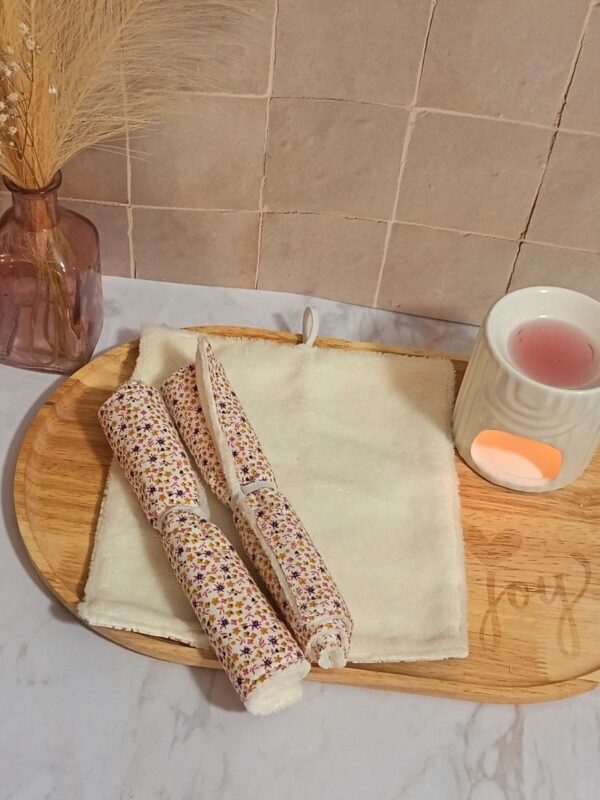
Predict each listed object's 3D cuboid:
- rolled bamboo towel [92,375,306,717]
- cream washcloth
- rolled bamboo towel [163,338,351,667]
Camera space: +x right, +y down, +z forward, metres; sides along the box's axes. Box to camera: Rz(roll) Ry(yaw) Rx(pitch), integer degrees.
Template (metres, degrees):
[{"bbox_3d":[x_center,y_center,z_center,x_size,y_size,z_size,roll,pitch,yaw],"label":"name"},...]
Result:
[{"bbox_3d":[-0.067,0.085,0.710,0.044,0.044,0.246,-19,52,-21],"label":"rolled bamboo towel"},{"bbox_3d":[-0.008,0.053,0.778,0.245,0.014,0.258,6,49,-1],"label":"cream washcloth"},{"bbox_3d":[-0.030,0.064,0.733,0.040,0.050,0.240,-18,53,-20],"label":"rolled bamboo towel"}]

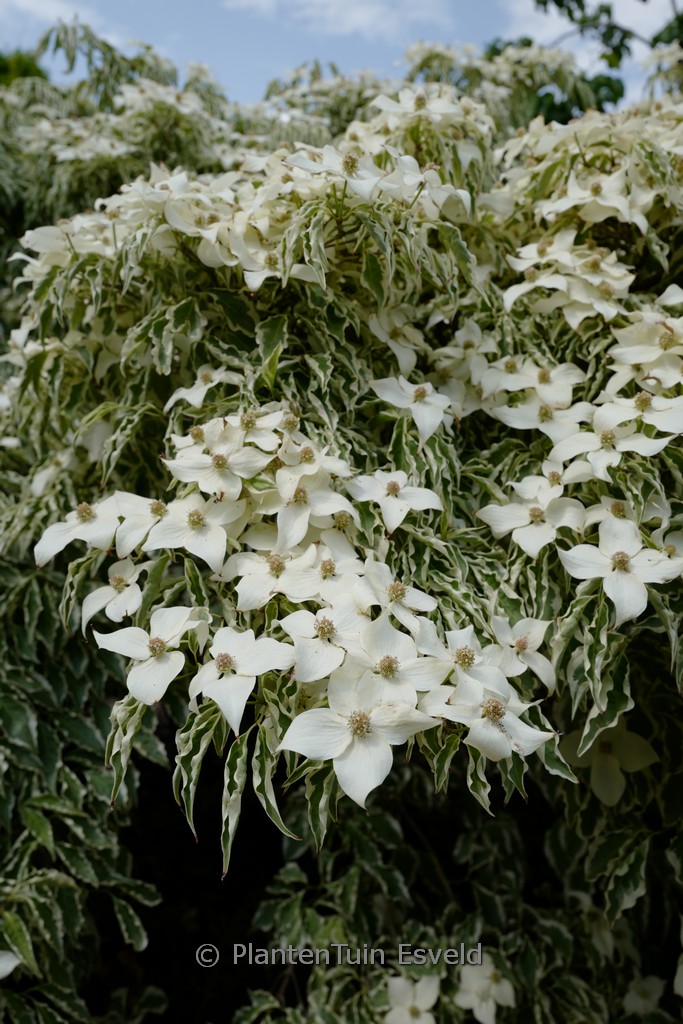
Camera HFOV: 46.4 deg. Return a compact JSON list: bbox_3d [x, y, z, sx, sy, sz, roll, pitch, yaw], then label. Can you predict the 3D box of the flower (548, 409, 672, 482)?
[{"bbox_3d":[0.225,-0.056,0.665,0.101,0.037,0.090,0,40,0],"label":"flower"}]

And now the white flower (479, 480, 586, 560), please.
[{"bbox_3d":[0.161,0.006,0.680,0.093,0.035,0.088,1,48,5],"label":"white flower"}]

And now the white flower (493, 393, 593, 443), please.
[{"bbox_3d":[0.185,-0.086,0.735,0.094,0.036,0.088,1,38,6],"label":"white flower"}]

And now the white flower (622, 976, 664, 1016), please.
[{"bbox_3d":[0.512,0.821,1.350,0.070,0.070,0.030,2,-28,7],"label":"white flower"}]

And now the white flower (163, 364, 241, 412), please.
[{"bbox_3d":[-0.143,-0.127,0.820,0.083,0.037,0.080,5,43,23],"label":"white flower"}]

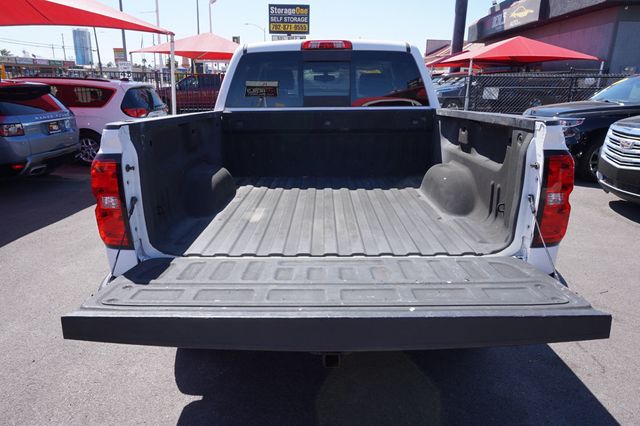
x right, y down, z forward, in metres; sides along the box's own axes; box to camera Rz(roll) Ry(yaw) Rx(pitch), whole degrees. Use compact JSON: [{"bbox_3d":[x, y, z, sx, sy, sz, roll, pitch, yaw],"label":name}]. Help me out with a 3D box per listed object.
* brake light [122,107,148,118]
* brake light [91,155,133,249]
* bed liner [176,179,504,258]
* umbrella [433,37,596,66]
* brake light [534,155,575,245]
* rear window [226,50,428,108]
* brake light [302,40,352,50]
[{"bbox_3d":[-4.143,-2.251,9.600,0.330,0.230,0.450,3,16,10],"label":"brake light"},{"bbox_3d":[-0.829,-0.046,1.720,0.155,0.385,0.130,0,16,1],"label":"brake light"},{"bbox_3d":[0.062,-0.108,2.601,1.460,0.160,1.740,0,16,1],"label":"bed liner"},{"bbox_3d":[7.087,-5.831,15.300,4.400,1.000,4.300,1,16,2],"label":"umbrella"},{"bbox_3d":[0.920,-0.052,1.698,0.155,0.385,0.130,0,16,1],"label":"brake light"},{"bbox_3d":[0.060,-1.072,3.438,1.600,0.450,0.120,0,16,1],"label":"rear window"},{"bbox_3d":[0.061,-1.363,3.471,0.410,0.085,0.090,0,16,1],"label":"brake light"}]

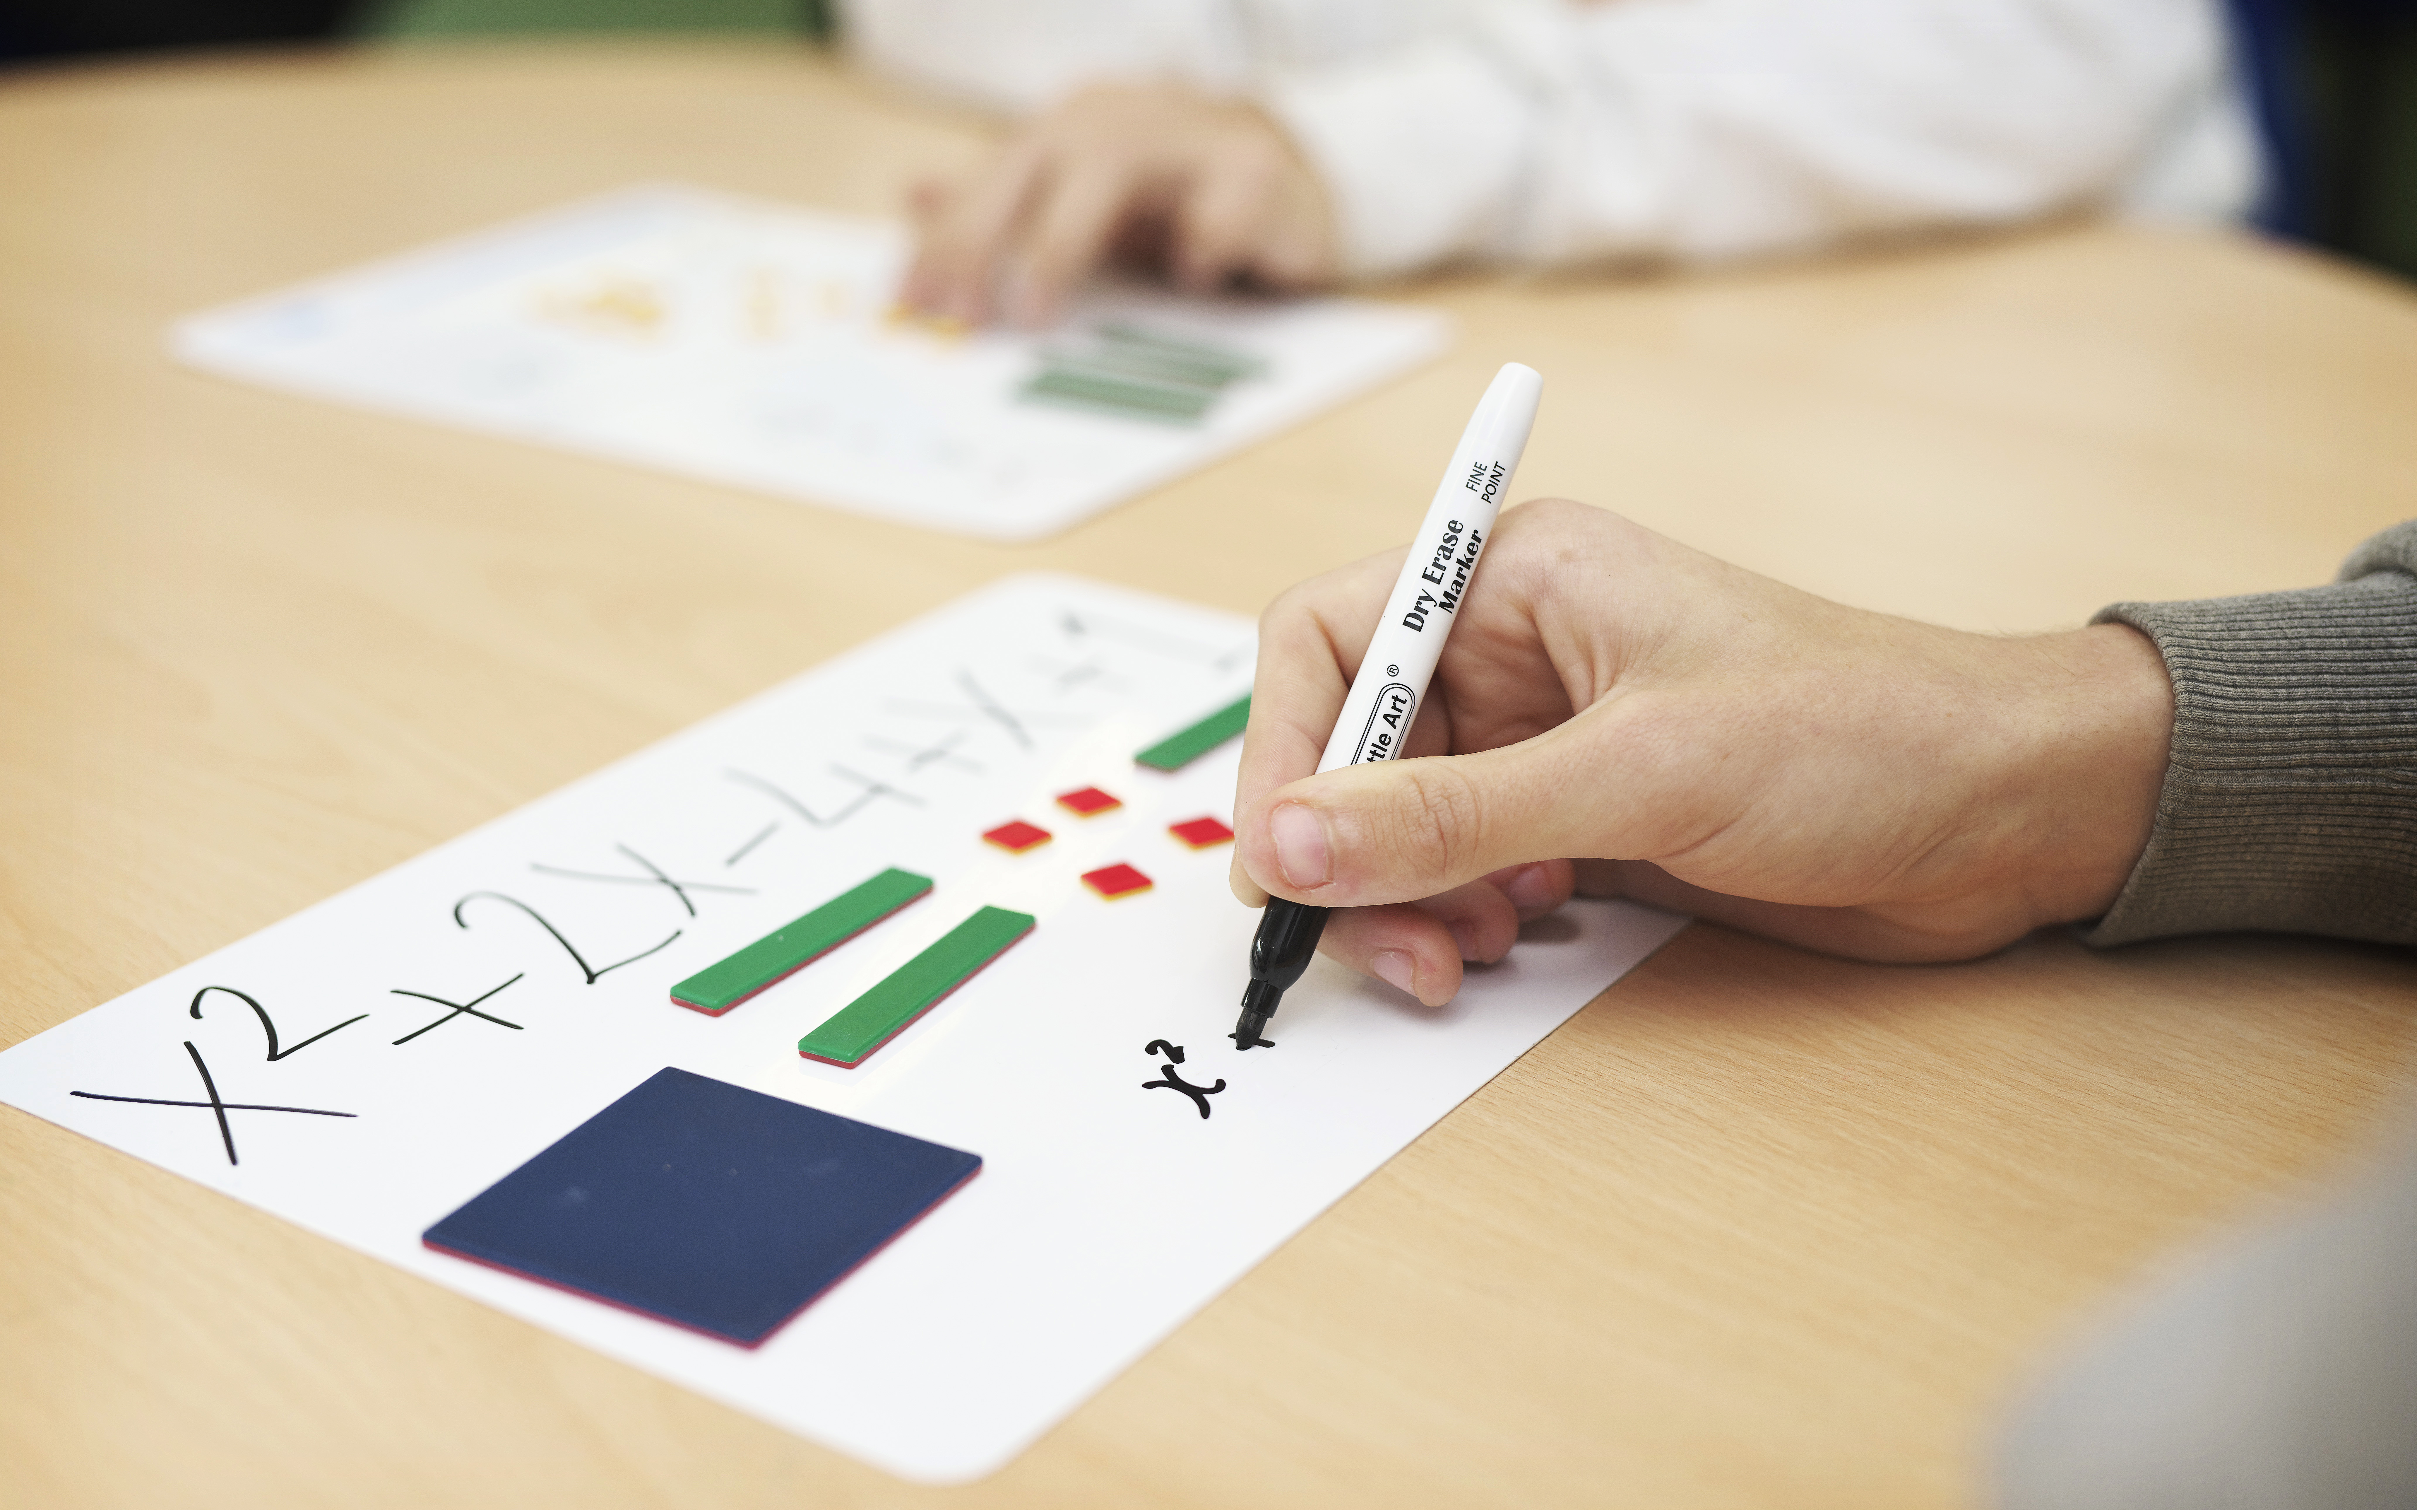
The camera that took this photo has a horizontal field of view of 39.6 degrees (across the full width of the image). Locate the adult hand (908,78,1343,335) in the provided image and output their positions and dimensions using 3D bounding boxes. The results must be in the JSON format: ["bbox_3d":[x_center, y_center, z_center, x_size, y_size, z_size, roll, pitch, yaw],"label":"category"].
[{"bbox_3d":[-0.029,-0.169,1.000,0.135,0.058,0.090,-15,28,-32],"label":"adult hand"}]

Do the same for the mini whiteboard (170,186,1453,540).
[{"bbox_3d":[-0.115,-0.116,0.951,0.297,0.003,0.210,15,27,30],"label":"mini whiteboard"}]

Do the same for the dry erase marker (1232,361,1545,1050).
[{"bbox_3d":[0.031,-0.010,0.582,0.013,0.133,0.013,23,-14,2],"label":"dry erase marker"}]

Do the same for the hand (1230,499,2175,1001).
[{"bbox_3d":[0.085,-0.004,0.600,0.167,0.072,0.093,-3,23,-7],"label":"hand"}]

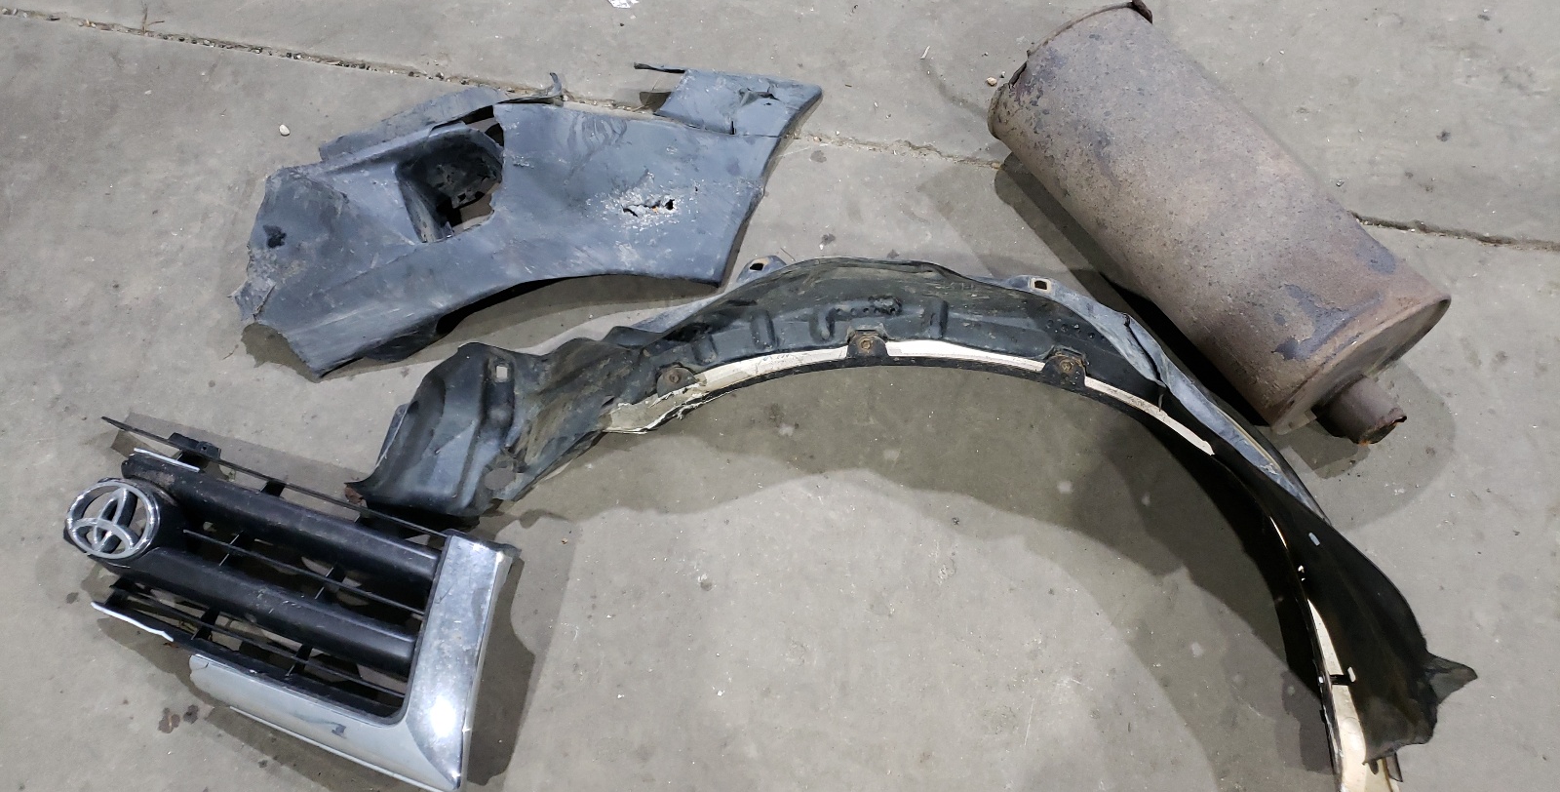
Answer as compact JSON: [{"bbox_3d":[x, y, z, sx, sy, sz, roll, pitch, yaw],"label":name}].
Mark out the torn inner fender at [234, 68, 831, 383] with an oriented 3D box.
[{"bbox_3d":[-0.306,-0.270,1.505,0.780,0.130,0.430,-8,58,-5],"label":"torn inner fender"}]

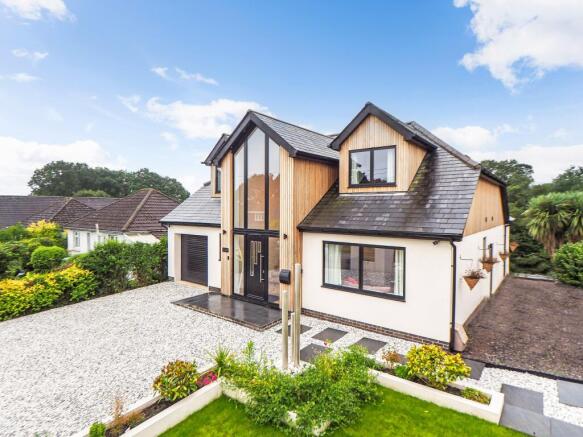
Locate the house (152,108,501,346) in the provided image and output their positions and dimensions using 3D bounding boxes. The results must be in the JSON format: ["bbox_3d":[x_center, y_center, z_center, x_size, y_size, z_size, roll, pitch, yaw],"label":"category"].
[{"bbox_3d":[1.950,-0.500,13.600,12.000,6.700,10.200,2,2,38],"label":"house"}]

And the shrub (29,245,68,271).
[{"bbox_3d":[-10.102,1.663,12.600,1.300,1.150,1.300,-1,2,-39],"label":"shrub"}]

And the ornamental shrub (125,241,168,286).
[{"bbox_3d":[-6.171,1.851,12.900,1.300,1.700,1.400,1,2,30],"label":"ornamental shrub"}]

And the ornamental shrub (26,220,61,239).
[{"bbox_3d":[-12.273,0.594,15.000,1.500,1.100,1.400,-1,2,-39],"label":"ornamental shrub"}]

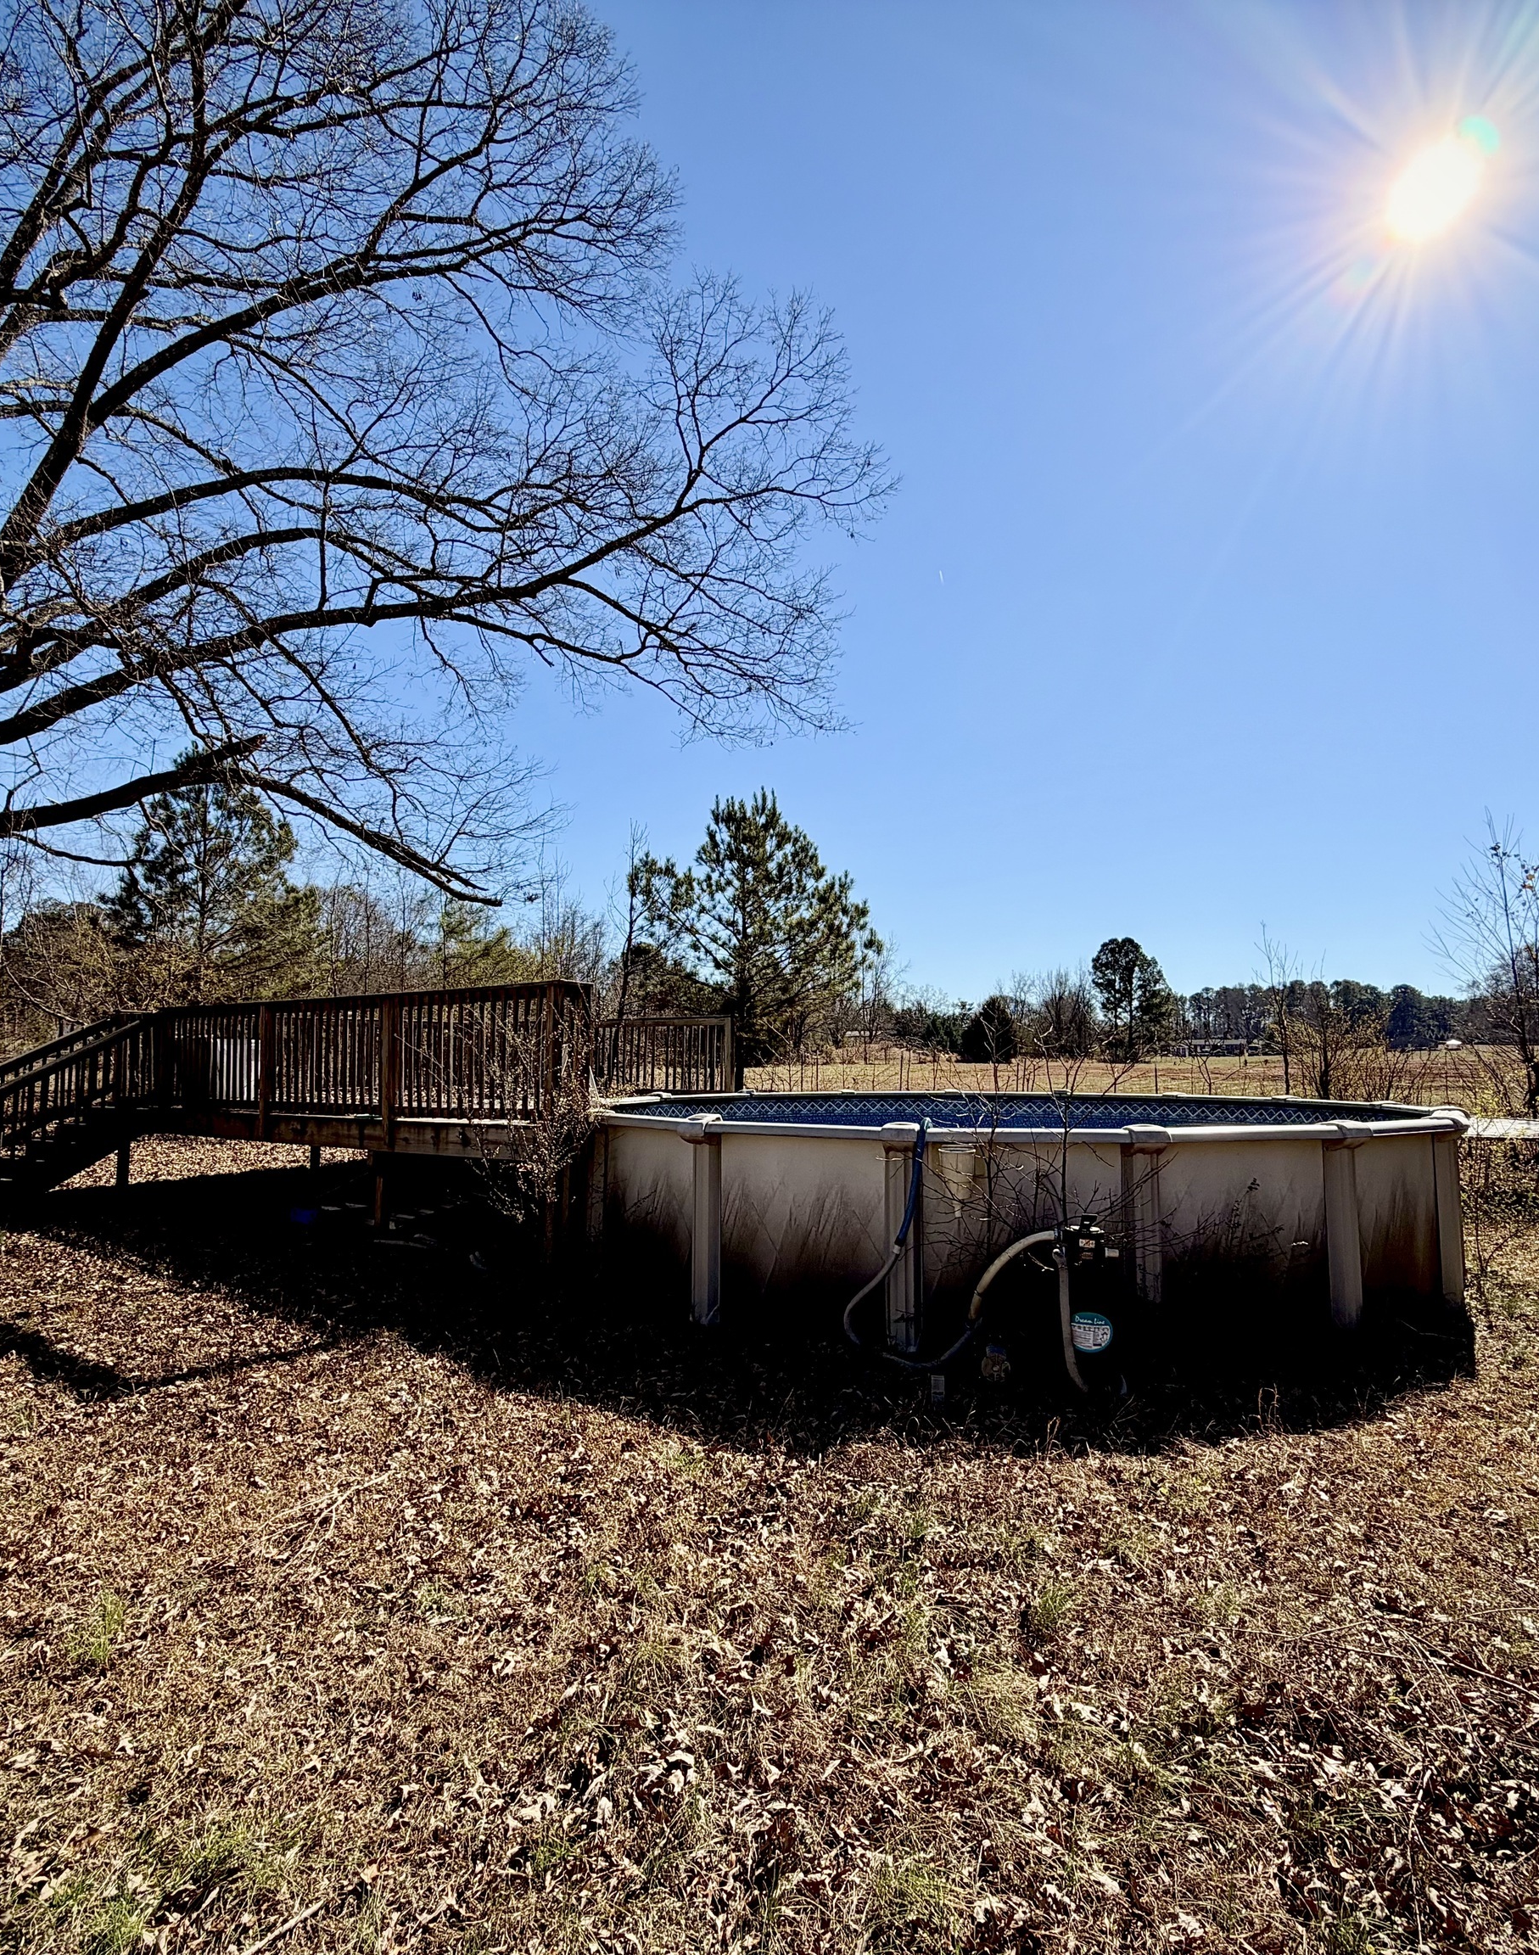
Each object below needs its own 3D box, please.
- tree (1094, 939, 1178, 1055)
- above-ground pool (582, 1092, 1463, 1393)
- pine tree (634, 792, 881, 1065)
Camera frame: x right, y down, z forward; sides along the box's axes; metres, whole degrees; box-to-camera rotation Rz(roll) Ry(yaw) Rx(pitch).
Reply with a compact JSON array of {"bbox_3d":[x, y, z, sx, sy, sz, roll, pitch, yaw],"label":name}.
[{"bbox_3d":[34.673,2.125,100.000,8.300,12.200,8.300,0,-4,0],"label":"tree"},{"bbox_3d":[2.082,1.818,9.601,7.300,1.330,7.300,0,-4,0],"label":"above-ground pool"},{"bbox_3d":[-0.251,-0.290,20.000,4.600,6.500,4.600,0,-4,0],"label":"pine tree"}]

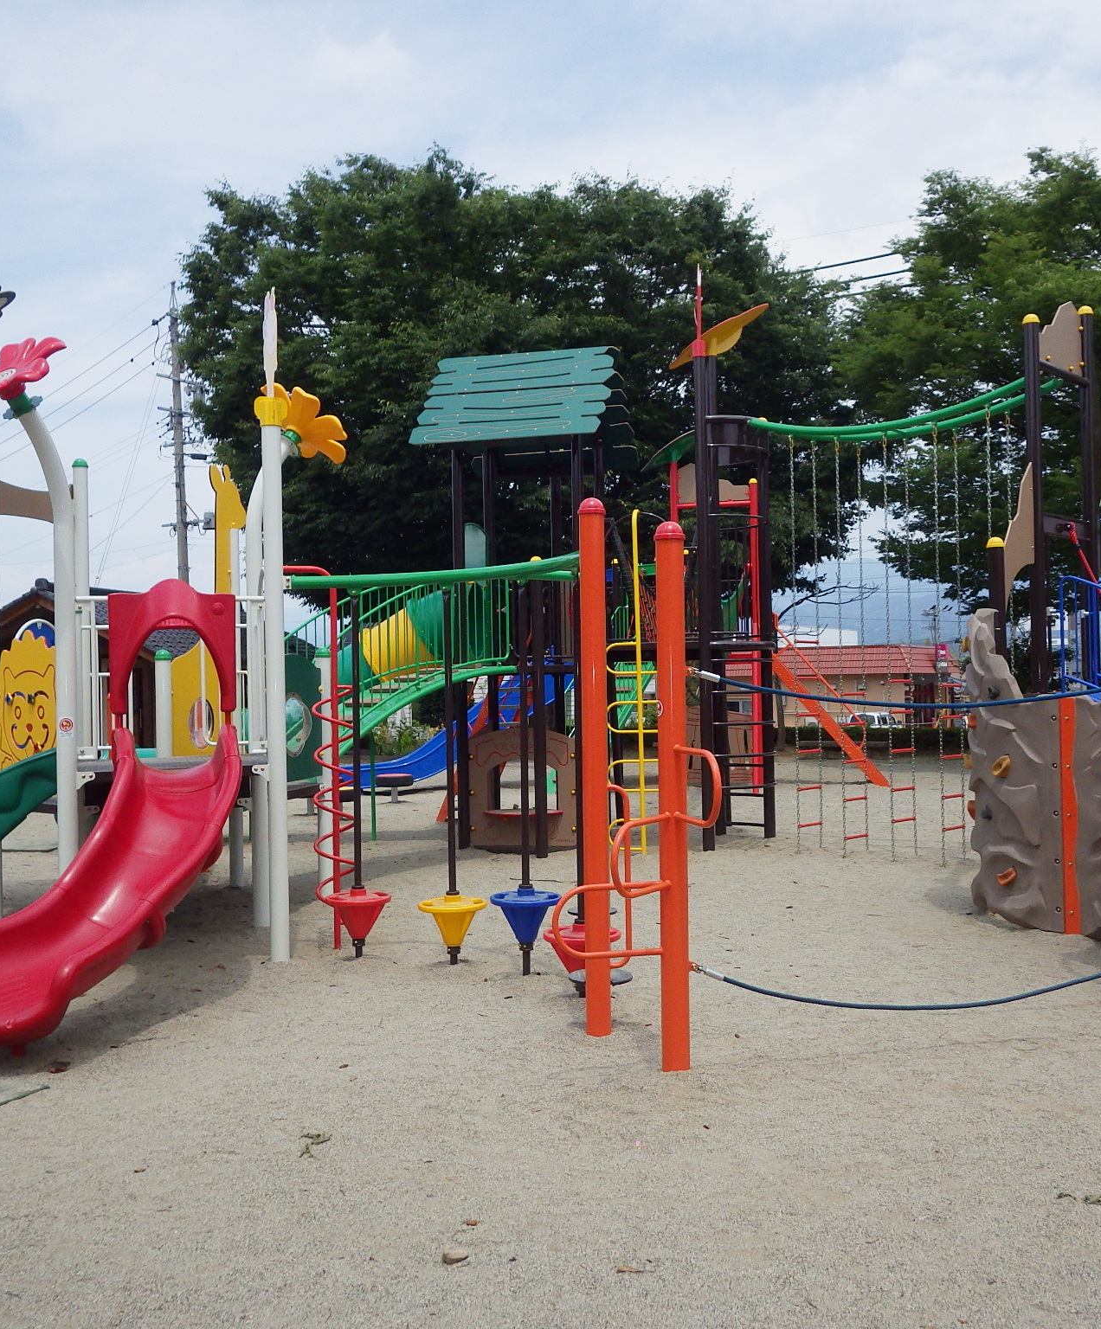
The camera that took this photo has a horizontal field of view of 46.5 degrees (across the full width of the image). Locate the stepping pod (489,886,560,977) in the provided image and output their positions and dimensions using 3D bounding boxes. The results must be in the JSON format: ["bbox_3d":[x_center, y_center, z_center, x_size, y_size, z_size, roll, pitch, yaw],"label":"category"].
[{"bbox_3d":[-0.134,1.469,7.048,0.385,0.476,0.385,-1,-1,0],"label":"stepping pod"}]

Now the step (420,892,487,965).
[{"bbox_3d":[-0.560,1.527,7.431,0.400,0.410,0.400,-1,-1,5],"label":"step"}]

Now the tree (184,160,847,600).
[{"bbox_3d":[-0.760,-4.367,27.094,13.800,13.000,12.500,-1,-1,0],"label":"tree"}]

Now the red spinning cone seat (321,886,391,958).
[{"bbox_3d":[-1.166,1.555,7.745,0.400,0.420,0.400,-1,-1,0],"label":"red spinning cone seat"}]

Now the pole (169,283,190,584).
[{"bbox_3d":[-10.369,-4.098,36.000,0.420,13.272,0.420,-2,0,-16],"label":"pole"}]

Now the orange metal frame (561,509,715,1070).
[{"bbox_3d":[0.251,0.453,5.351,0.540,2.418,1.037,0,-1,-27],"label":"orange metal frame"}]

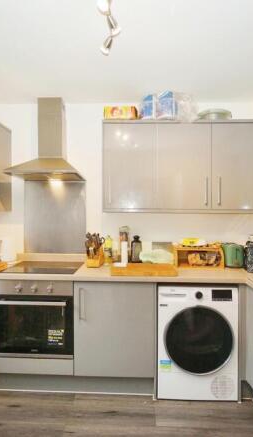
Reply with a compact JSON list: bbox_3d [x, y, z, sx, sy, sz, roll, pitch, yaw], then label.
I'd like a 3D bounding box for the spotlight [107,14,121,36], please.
[{"bbox_3d":[-0.062,-0.953,1.349,0.058,0.100,0.058,-24,0,2],"label":"spotlight"}]

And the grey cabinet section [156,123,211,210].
[{"bbox_3d":[0.483,-0.433,2.434,0.456,0.737,0.335,0,1,2],"label":"grey cabinet section"}]

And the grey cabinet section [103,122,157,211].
[{"bbox_3d":[0.035,-0.436,2.448,0.441,0.742,0.335,0,1,2],"label":"grey cabinet section"}]

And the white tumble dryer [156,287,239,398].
[{"bbox_3d":[0.543,0.931,2.320,0.595,0.845,0.580,0,1,2],"label":"white tumble dryer"}]

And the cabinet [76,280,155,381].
[{"bbox_3d":[-0.080,0.830,2.337,0.605,0.715,0.575,0,1,2],"label":"cabinet"}]

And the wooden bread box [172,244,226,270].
[{"bbox_3d":[0.620,0.326,2.412,0.410,0.190,0.270,0,1,2],"label":"wooden bread box"}]

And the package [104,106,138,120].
[{"bbox_3d":[-0.043,-0.887,2.395,0.285,0.128,0.130,0,1,2],"label":"package"}]

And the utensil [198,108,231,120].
[{"bbox_3d":[0.779,-0.867,2.406,0.300,0.090,0.300,0,0,2],"label":"utensil"}]

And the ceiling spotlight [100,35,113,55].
[{"bbox_3d":[-0.110,-0.955,1.516,0.058,0.098,0.058,22,1,2],"label":"ceiling spotlight"}]

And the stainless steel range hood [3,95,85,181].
[{"bbox_3d":[-0.694,-0.727,2.404,0.600,0.730,0.460,0,0,2],"label":"stainless steel range hood"}]

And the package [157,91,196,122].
[{"bbox_3d":[0.429,-0.942,2.362,0.340,0.250,0.220,0,1,2],"label":"package"}]

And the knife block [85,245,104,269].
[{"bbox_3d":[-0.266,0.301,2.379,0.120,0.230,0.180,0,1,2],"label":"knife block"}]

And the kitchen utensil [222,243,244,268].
[{"bbox_3d":[0.930,0.322,2.455,0.175,0.200,0.250,0,1,2],"label":"kitchen utensil"}]

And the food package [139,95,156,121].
[{"bbox_3d":[0.189,-0.946,2.360,0.120,0.220,0.070,1,0,29],"label":"food package"}]

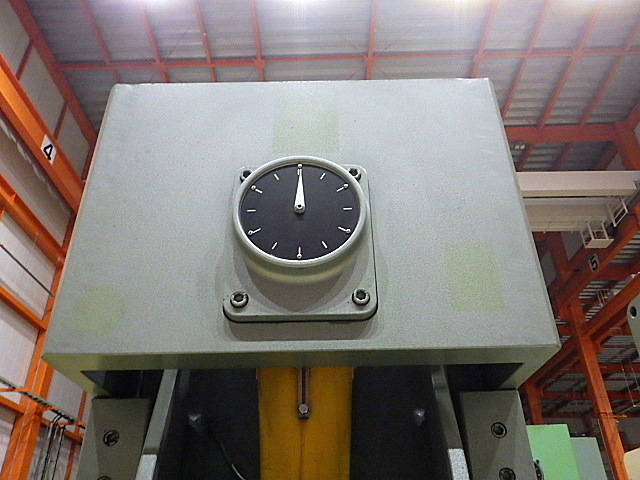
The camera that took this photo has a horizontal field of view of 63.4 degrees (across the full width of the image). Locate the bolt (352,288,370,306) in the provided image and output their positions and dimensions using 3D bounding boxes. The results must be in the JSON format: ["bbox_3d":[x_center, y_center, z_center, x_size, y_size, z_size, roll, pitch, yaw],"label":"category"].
[{"bbox_3d":[0.041,0.057,0.510,0.017,0.017,0.011,-1,-31,0],"label":"bolt"}]

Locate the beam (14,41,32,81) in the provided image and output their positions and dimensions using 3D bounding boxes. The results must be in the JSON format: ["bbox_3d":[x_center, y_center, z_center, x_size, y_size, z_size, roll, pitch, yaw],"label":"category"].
[{"bbox_3d":[-6.220,-3.775,10.905,0.100,1.200,0.100,-1,-31,-1],"label":"beam"}]

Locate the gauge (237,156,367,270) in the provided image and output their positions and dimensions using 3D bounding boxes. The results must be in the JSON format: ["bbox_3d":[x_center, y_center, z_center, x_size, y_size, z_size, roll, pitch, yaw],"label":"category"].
[{"bbox_3d":[-0.020,-0.022,0.555,0.138,0.138,0.040,-1,-31,0],"label":"gauge"}]

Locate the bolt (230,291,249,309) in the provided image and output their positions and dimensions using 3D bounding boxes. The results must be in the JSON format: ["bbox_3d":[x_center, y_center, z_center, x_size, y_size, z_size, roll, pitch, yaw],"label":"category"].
[{"bbox_3d":[-0.079,0.059,0.510,0.017,0.017,0.011,-1,-31,0],"label":"bolt"}]

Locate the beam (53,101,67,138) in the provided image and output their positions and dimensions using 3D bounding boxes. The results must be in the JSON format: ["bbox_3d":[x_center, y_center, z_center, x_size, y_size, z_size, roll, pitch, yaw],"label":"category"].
[{"bbox_3d":[-6.236,-2.871,12.461,0.100,1.200,0.100,-1,-31,-1],"label":"beam"}]

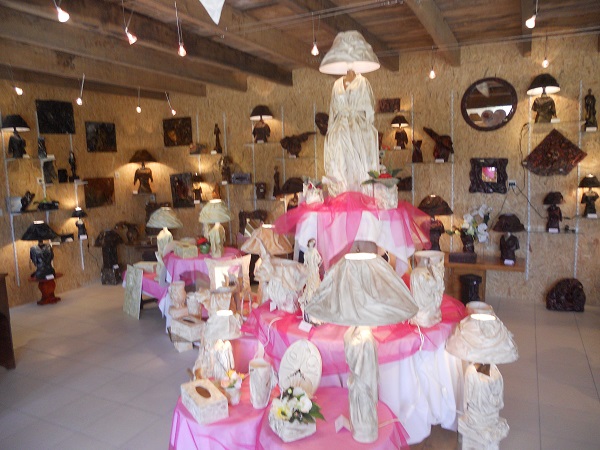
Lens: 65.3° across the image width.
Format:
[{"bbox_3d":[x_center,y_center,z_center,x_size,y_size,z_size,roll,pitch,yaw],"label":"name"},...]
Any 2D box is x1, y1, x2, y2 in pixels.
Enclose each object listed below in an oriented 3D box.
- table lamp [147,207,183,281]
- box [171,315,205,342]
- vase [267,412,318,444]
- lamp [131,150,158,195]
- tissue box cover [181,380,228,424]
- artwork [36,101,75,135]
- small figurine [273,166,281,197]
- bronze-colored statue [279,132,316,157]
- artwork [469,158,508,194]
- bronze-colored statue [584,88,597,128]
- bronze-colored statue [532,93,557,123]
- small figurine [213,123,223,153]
[{"bbox_3d":[-1.515,0.207,5.232,0.387,0.806,0.387,-4,8,-17],"label":"table lamp"},{"bbox_3d":[-0.710,0.663,3.000,0.218,0.085,0.118,6,11,44],"label":"box"},{"bbox_3d":[-0.034,0.909,2.196,0.165,0.093,0.160,-6,9,-29],"label":"vase"},{"bbox_3d":[-2.294,-0.784,6.860,0.380,0.660,0.370,-4,7,-19],"label":"lamp"},{"bbox_3d":[-0.434,0.799,2.130,0.128,0.079,0.235,-6,9,-31],"label":"tissue box cover"},{"bbox_3d":[-2.929,-1.290,5.632,0.040,0.378,0.480,2,9,26],"label":"artwork"},{"bbox_3d":[-0.299,-0.561,6.036,0.095,0.380,0.095,0,7,17],"label":"small figurine"},{"bbox_3d":[-0.019,-1.037,6.030,0.490,0.290,0.180,2,8,26],"label":"bronze-colored statue"},{"bbox_3d":[2.026,-0.524,5.023,0.380,0.365,0.040,1,8,26],"label":"artwork"},{"bbox_3d":[2.859,-1.147,4.607,0.110,0.375,0.100,2,8,26],"label":"bronze-colored statue"},{"bbox_3d":[2.410,-1.141,4.613,0.230,0.265,0.150,2,9,26],"label":"bronze-colored statue"},{"bbox_3d":[-1.112,-1.166,6.346,0.095,0.400,0.090,2,9,26],"label":"small figurine"}]

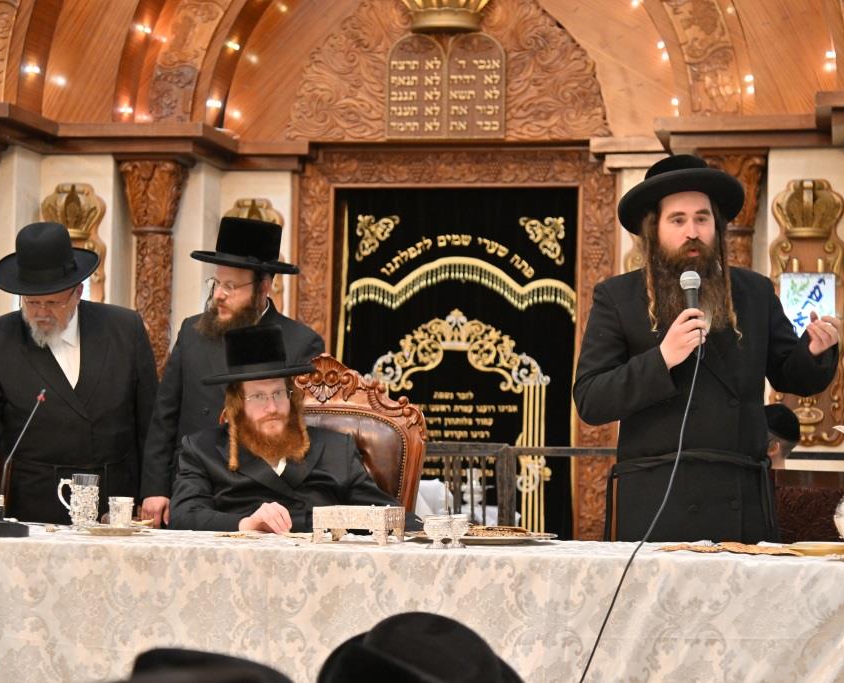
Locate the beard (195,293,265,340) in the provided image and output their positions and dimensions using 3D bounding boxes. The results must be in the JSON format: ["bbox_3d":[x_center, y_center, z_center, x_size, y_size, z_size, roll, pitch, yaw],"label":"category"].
[{"bbox_3d":[-0.594,-0.080,6.141,0.160,0.148,0.160,0,-1,43],"label":"beard"}]

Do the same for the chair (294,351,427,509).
[{"bbox_3d":[-0.372,0.656,5.661,0.660,1.250,0.720,1,-2,12],"label":"chair"}]

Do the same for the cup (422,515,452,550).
[{"bbox_3d":[0.040,0.487,5.118,0.077,0.087,0.077,1,-1,0],"label":"cup"}]

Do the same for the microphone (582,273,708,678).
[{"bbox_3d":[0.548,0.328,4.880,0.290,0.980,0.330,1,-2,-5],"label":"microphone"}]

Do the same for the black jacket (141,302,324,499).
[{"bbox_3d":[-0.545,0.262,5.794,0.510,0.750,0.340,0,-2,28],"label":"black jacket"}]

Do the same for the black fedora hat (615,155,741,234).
[{"bbox_3d":[0.696,-0.398,5.360,0.340,0.135,0.365,-5,-22,-16],"label":"black fedora hat"}]

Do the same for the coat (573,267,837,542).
[{"bbox_3d":[0.754,0.333,5.352,0.670,1.060,0.430,1,-2,-12],"label":"coat"}]

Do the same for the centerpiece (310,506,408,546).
[{"bbox_3d":[-0.156,0.464,5.027,0.193,0.093,0.150,0,-2,16],"label":"centerpiece"}]

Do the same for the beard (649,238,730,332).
[{"bbox_3d":[0.737,-0.154,5.462,0.208,0.255,0.130,1,-1,-5],"label":"beard"}]

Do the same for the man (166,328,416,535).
[{"bbox_3d":[-0.380,0.619,5.770,0.680,1.336,0.750,1,-1,3],"label":"man"}]

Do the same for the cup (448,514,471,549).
[{"bbox_3d":[0.090,0.477,5.000,0.065,0.083,0.065,1,-2,0],"label":"cup"}]

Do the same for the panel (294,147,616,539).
[{"bbox_3d":[0.135,0.192,8.781,1.441,2.100,0.200,1,-1,8],"label":"panel"}]

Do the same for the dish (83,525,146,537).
[{"bbox_3d":[-0.815,0.502,5.280,0.160,0.021,0.160,1,-2,0],"label":"dish"}]

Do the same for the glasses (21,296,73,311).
[{"bbox_3d":[-1.048,-0.136,5.690,0.138,0.042,0.130,-5,28,20],"label":"glasses"}]

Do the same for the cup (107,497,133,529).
[{"bbox_3d":[-0.830,0.474,5.506,0.072,0.086,0.072,1,-1,0],"label":"cup"}]

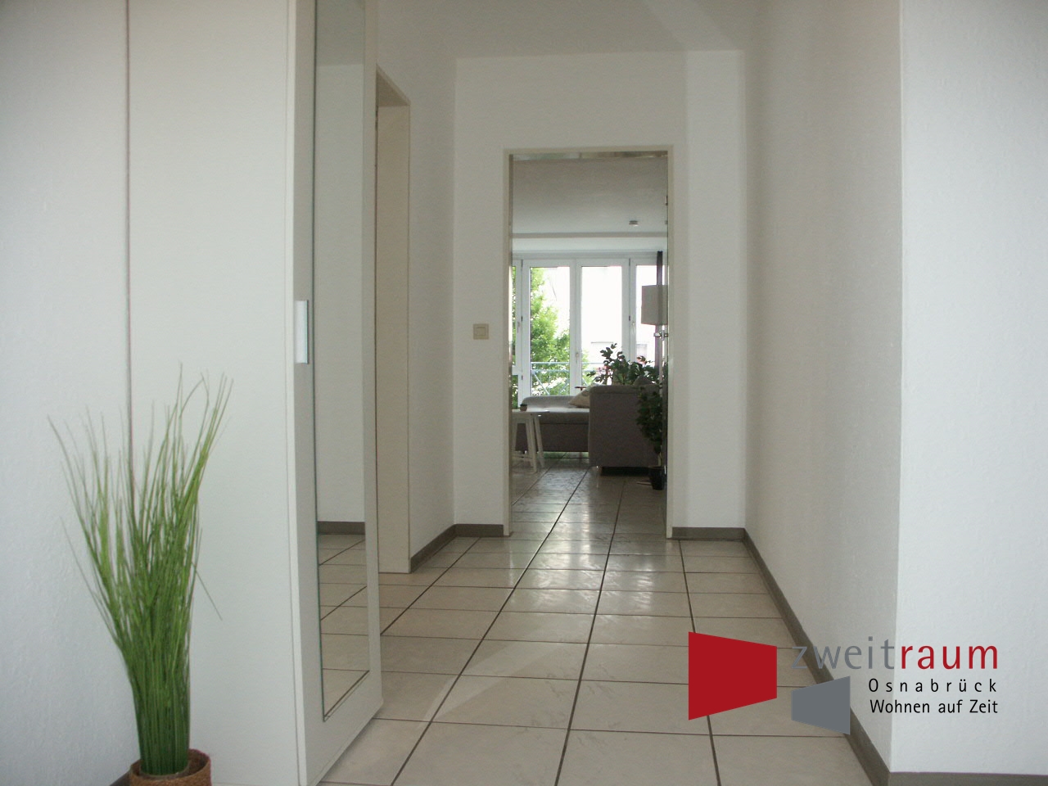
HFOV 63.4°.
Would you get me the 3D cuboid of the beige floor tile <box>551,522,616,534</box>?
[{"bbox_3d":[0.328,0.741,4.617,0.333,0.010,0.326,0,1,8],"label":"beige floor tile"}]

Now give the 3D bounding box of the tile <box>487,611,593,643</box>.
[{"bbox_3d":[0.059,0.786,2.834,0.333,0.010,0.326,0,1,8],"label":"tile"}]

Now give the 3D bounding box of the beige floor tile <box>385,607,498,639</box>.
[{"bbox_3d":[-0.274,0.790,2.907,0.333,0.010,0.326,0,1,8],"label":"beige floor tile"}]

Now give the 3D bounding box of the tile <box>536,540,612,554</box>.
[{"bbox_3d":[0.252,0.754,4.113,0.333,0.010,0.326,0,1,8],"label":"tile"}]

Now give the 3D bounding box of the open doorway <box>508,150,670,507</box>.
[{"bbox_3d":[0.337,-0.250,4.427,0.830,1.980,0.150,0,1,8],"label":"open doorway"}]

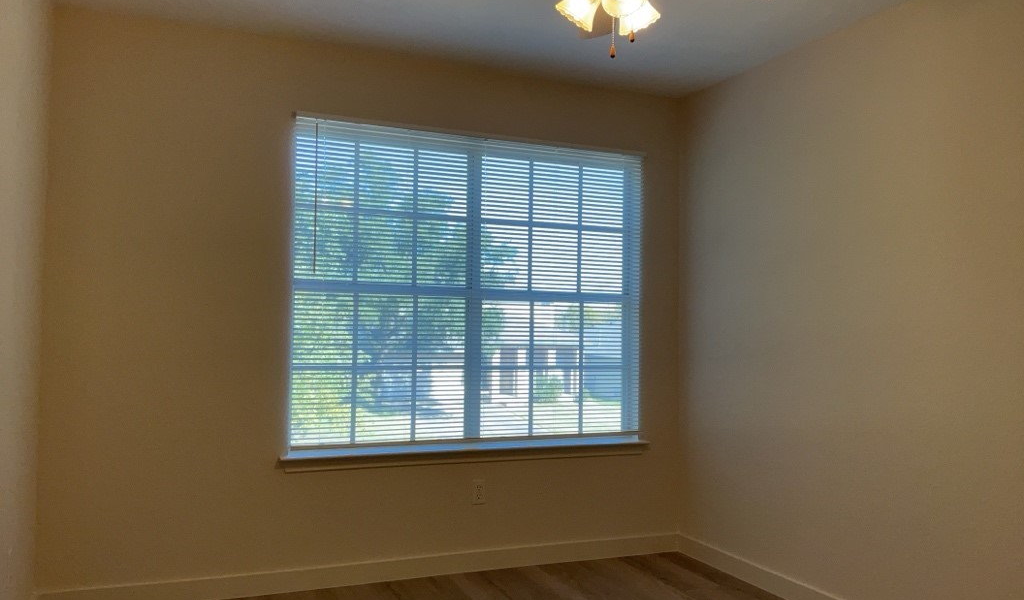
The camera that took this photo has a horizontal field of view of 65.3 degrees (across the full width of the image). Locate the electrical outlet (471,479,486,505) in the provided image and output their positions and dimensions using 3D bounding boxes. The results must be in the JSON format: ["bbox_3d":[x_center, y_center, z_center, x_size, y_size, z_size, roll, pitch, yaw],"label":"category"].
[{"bbox_3d":[-0.157,0.931,3.871,0.070,0.114,0.009,2,-3,-22],"label":"electrical outlet"}]

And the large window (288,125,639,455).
[{"bbox_3d":[-0.152,-0.056,3.901,1.800,1.493,0.050,2,-3,-22],"label":"large window"}]

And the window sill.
[{"bbox_3d":[-0.168,0.759,3.895,1.873,0.067,0.100,2,-3,-22],"label":"window sill"}]

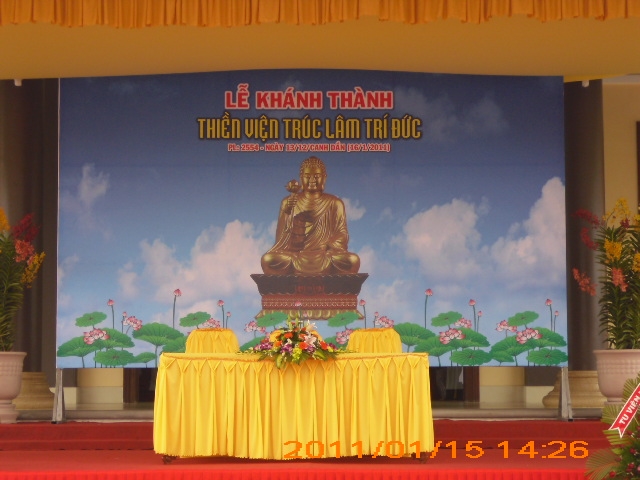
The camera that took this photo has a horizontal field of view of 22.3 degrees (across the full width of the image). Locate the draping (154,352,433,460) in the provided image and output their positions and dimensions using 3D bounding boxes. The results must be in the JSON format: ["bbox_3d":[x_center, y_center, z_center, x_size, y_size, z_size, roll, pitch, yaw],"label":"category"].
[{"bbox_3d":[-0.185,1.199,11.797,1.980,0.752,0.750,0,-4,0],"label":"draping"}]

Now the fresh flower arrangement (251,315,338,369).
[{"bbox_3d":[-0.181,0.725,11.627,0.626,0.384,0.420,0,-4,0],"label":"fresh flower arrangement"}]

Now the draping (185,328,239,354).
[{"bbox_3d":[-0.831,1.129,12.253,0.450,0.929,0.500,0,-4,0],"label":"draping"}]

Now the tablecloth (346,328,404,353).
[{"bbox_3d":[0.419,1.128,12.253,0.450,0.925,0.500,0,-4,0],"label":"tablecloth"}]

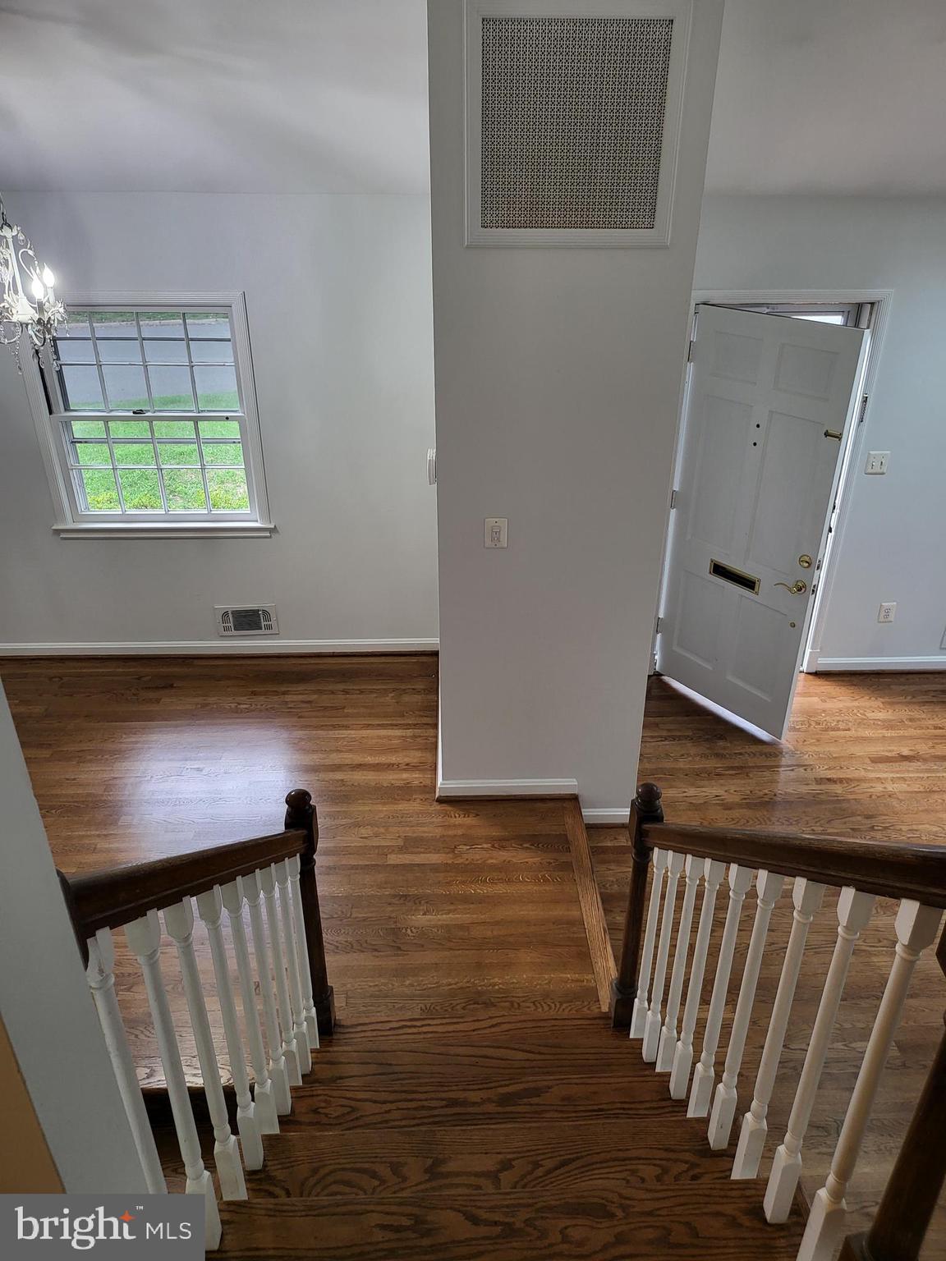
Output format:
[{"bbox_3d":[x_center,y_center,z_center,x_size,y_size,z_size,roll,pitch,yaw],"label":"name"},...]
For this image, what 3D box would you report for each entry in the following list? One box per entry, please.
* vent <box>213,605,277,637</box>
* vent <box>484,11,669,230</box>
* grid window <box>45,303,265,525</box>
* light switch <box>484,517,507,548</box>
[{"bbox_3d":[-1.280,-0.054,4.959,0.341,0.189,0.025,-1,27,-2],"label":"vent"},{"bbox_3d":[0.308,-1.547,2.694,0.572,0.572,0.025,-1,27,-2],"label":"vent"},{"bbox_3d":[-1.631,-1.082,4.455,1.001,1.113,0.090,-1,27,-2],"label":"grid window"},{"bbox_3d":[0.089,-0.364,3.299,0.086,0.125,0.015,-1,27,-2],"label":"light switch"}]

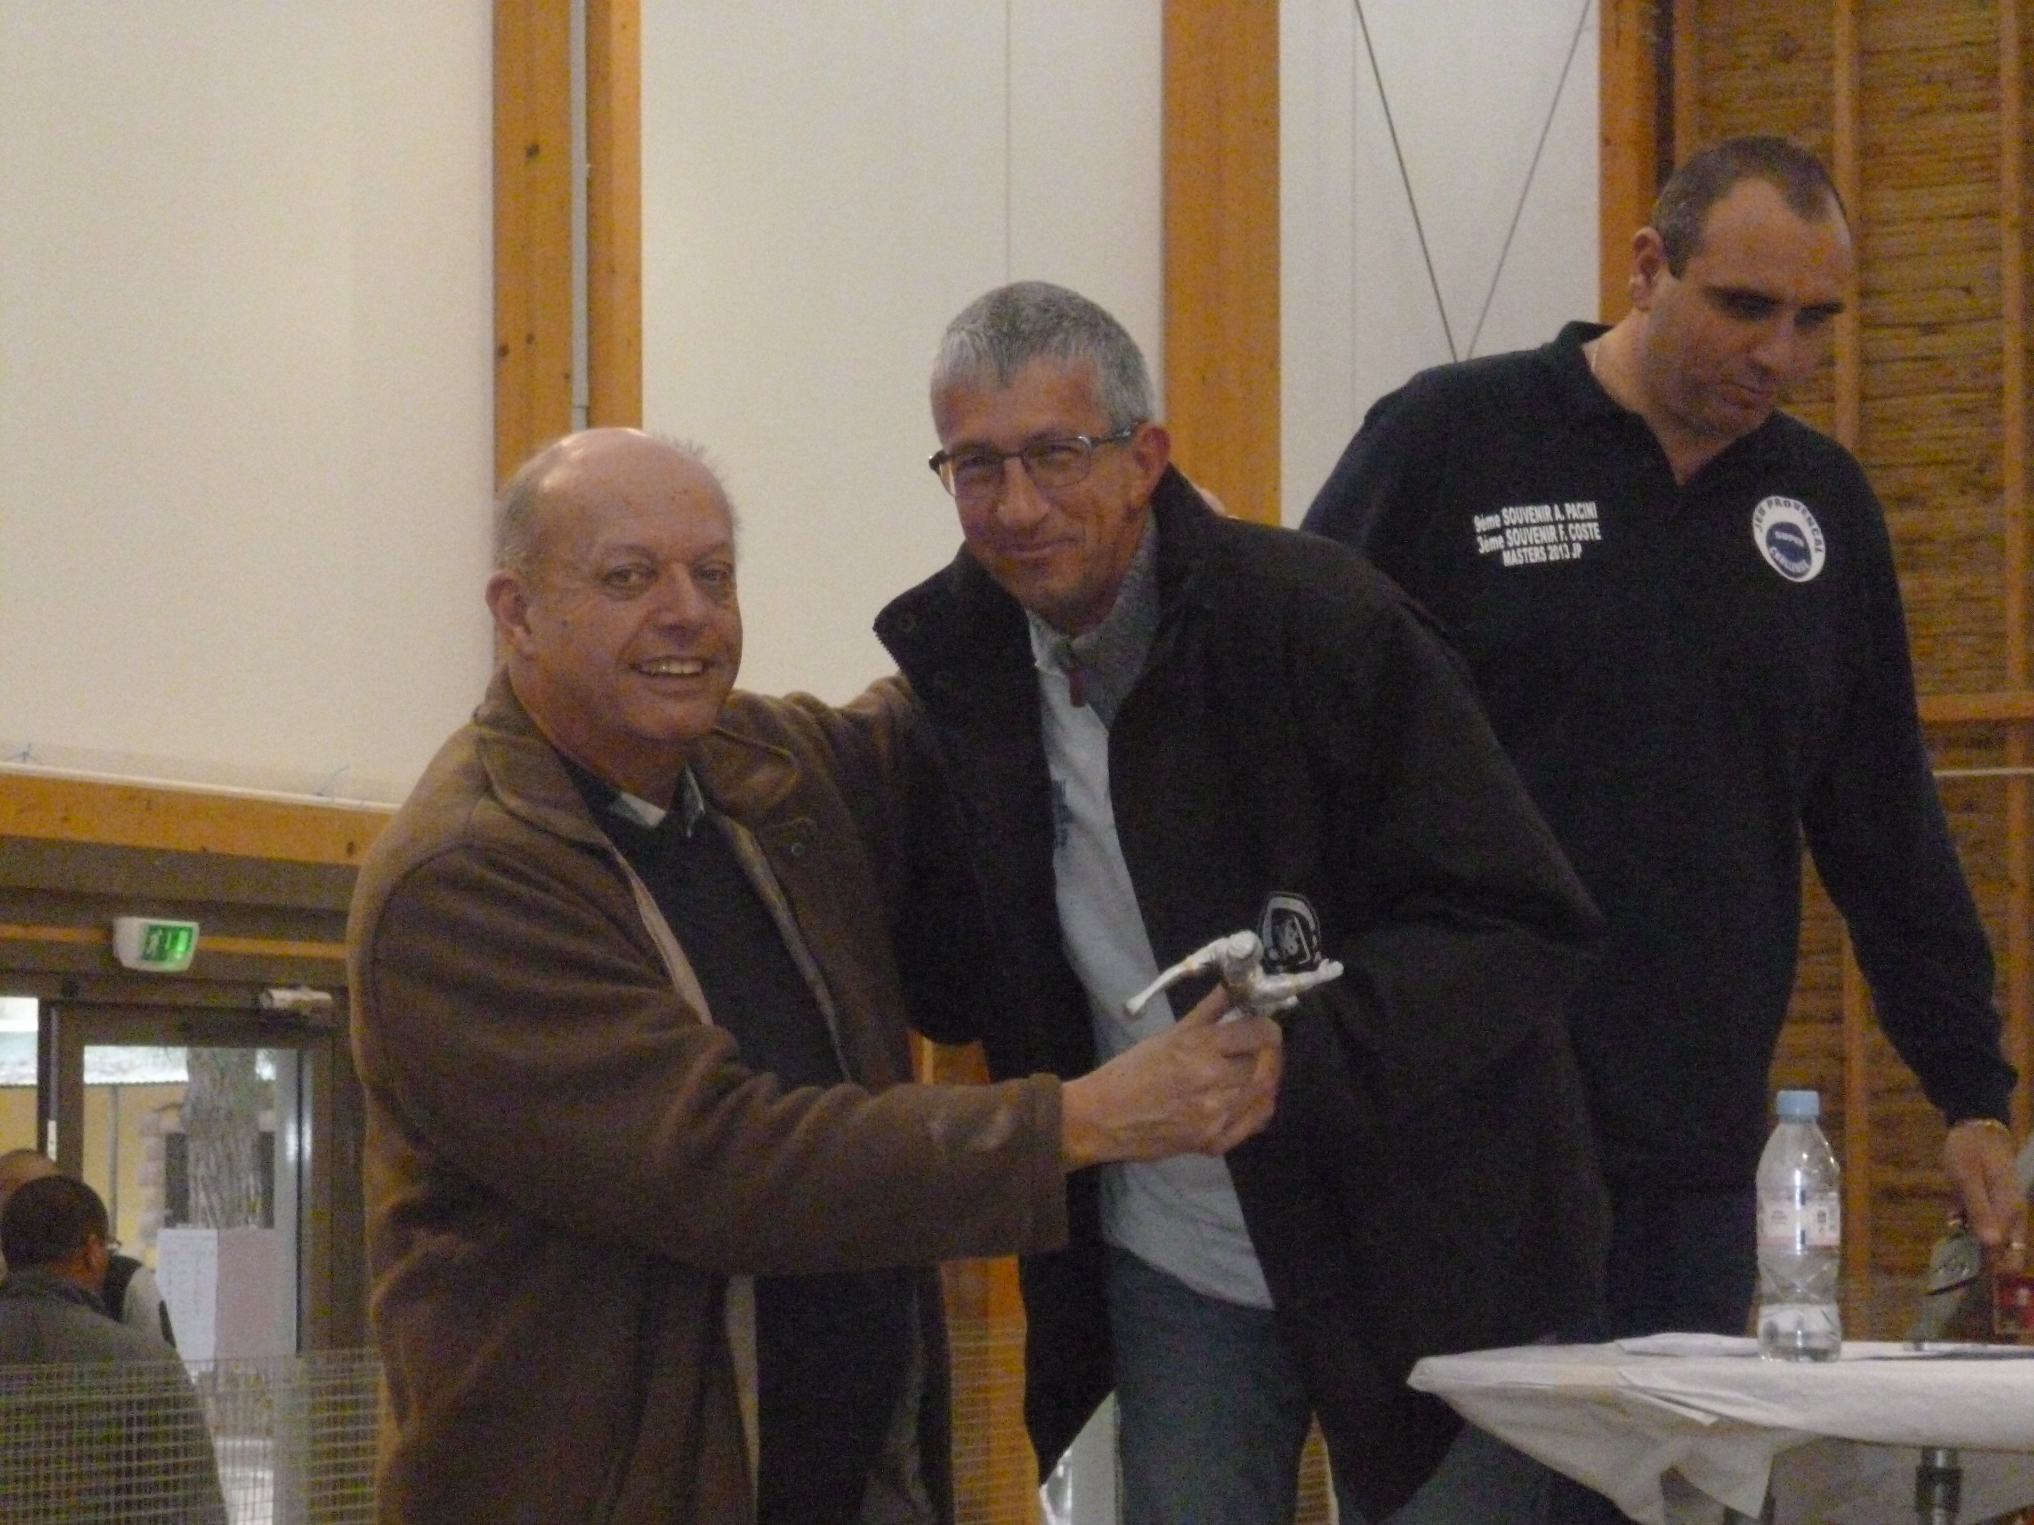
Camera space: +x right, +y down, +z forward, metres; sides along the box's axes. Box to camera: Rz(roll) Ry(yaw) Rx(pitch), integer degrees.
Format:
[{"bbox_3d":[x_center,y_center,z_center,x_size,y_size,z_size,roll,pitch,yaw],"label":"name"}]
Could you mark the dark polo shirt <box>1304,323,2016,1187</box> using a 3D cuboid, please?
[{"bbox_3d":[0.520,-0.006,4.560,0.590,0.710,0.360,0,2,-23],"label":"dark polo shirt"}]

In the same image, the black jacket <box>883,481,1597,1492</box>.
[{"bbox_3d":[0.168,0.172,4.180,0.570,0.790,0.430,-5,4,30],"label":"black jacket"}]

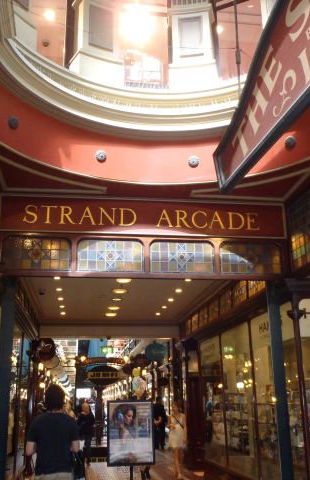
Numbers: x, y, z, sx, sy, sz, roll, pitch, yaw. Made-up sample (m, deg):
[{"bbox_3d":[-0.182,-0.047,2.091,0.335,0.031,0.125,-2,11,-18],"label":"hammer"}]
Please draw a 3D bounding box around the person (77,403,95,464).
[{"bbox_3d":[-1.836,5.169,13.881,0.480,1.620,0.320,1,-17,-8],"label":"person"}]

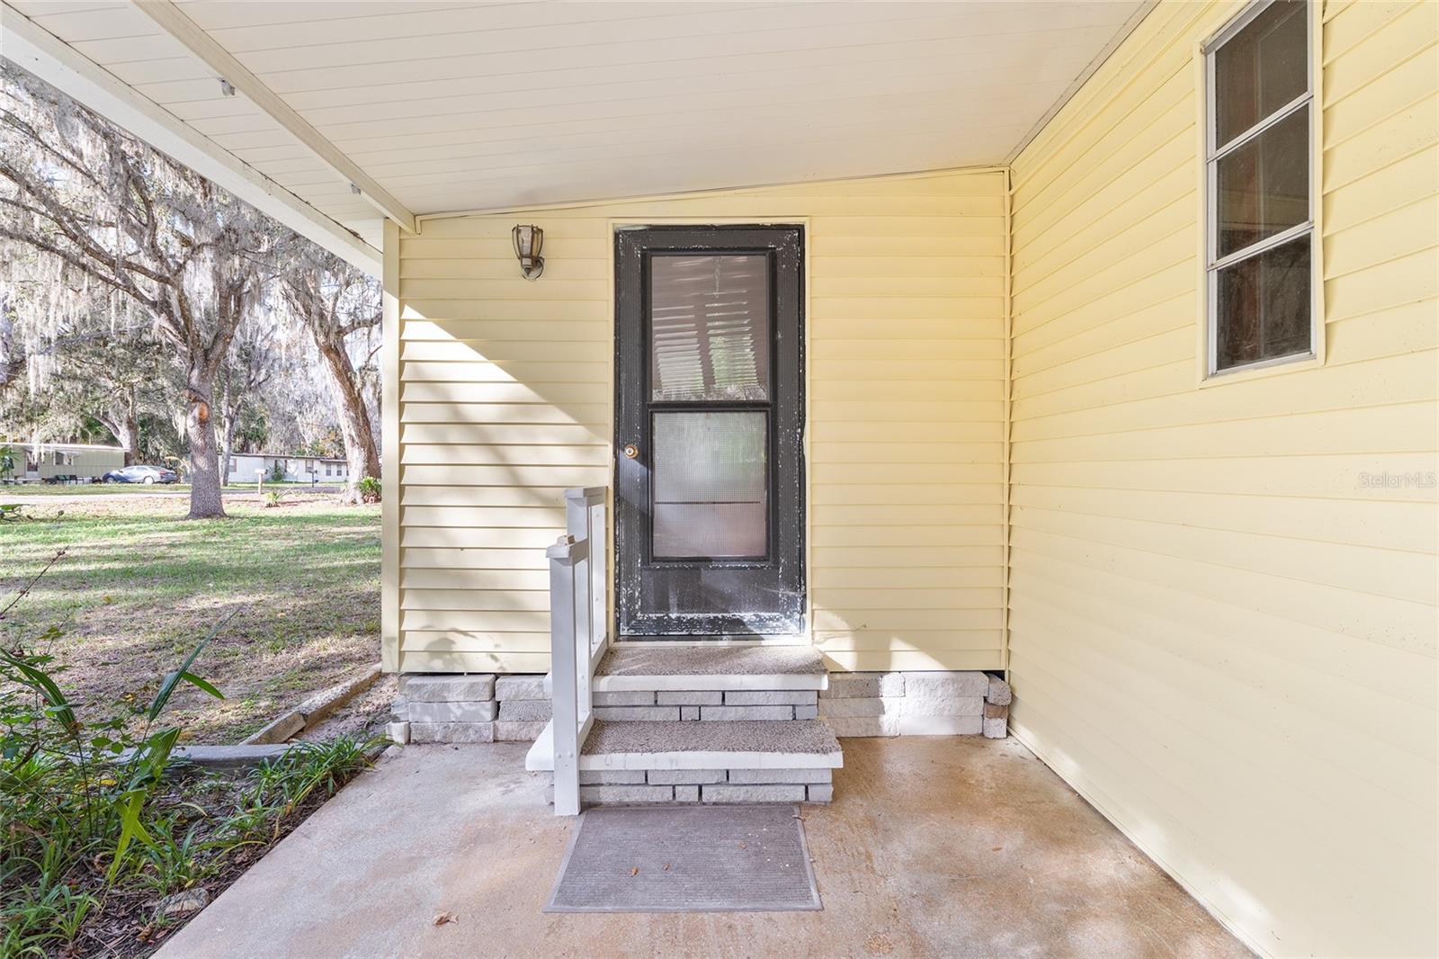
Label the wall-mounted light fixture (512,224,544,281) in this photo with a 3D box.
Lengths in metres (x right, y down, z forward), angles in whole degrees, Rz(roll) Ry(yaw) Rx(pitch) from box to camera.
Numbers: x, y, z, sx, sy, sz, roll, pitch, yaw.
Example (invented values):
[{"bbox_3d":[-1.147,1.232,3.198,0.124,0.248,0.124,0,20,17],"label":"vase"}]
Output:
[{"bbox_3d":[-0.906,-1.072,2.829,0.145,0.222,0.172,0,0,0],"label":"wall-mounted light fixture"}]

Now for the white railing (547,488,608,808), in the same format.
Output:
[{"bbox_3d":[-0.581,0.638,2.558,0.120,1.190,0.700,0,0,0],"label":"white railing"}]

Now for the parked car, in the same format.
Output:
[{"bbox_3d":[-47.355,-0.327,48.999,4.800,1.460,1.820,0,0,-8],"label":"parked car"}]

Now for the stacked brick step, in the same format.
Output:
[{"bbox_3d":[-0.129,1.018,2.579,1.180,0.420,0.680,0,0,0],"label":"stacked brick step"}]

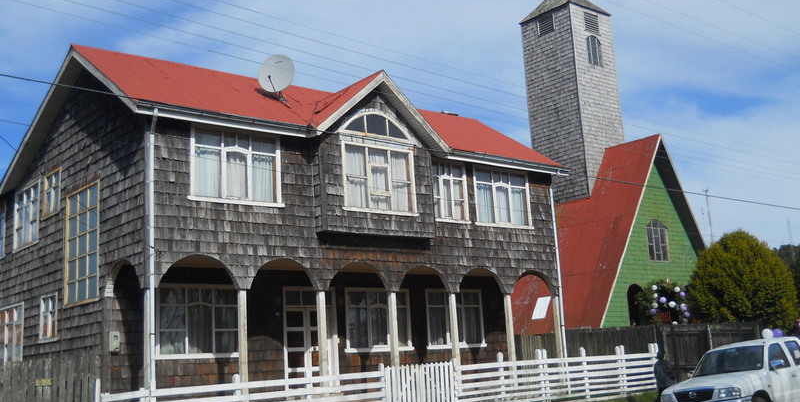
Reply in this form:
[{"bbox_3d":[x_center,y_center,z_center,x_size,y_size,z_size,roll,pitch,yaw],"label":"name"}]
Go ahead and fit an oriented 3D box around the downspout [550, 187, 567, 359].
[{"bbox_3d":[4.324,2.268,23.121,0.085,5.350,0.085,6,-14,-41],"label":"downspout"}]

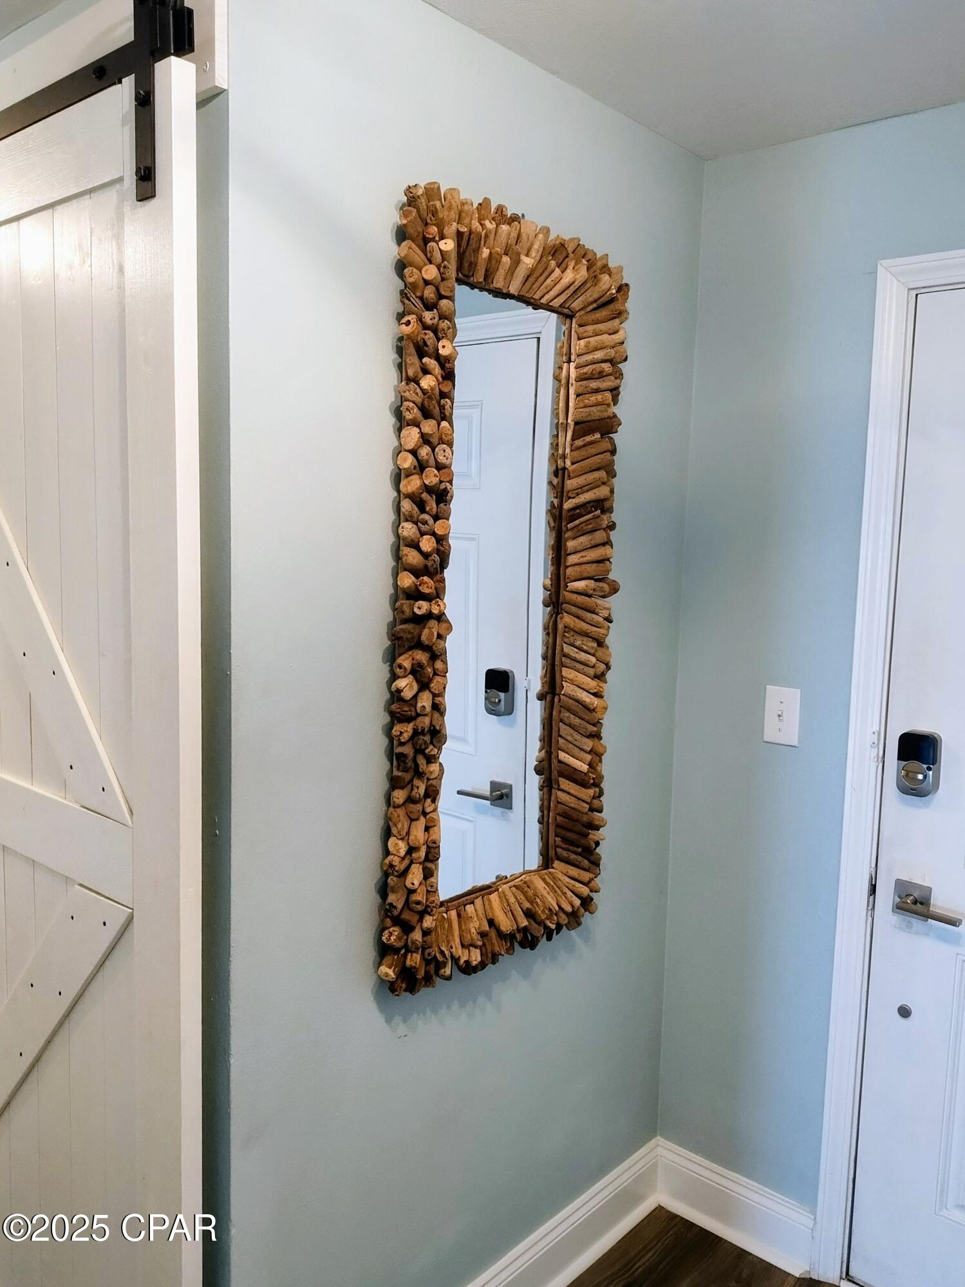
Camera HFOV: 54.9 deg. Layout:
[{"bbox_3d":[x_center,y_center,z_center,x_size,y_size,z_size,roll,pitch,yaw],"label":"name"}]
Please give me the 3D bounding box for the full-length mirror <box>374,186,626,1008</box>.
[{"bbox_3d":[0.073,-0.072,1.675,0.077,1.320,0.585,7,8,44],"label":"full-length mirror"}]

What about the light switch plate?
[{"bbox_3d":[0.642,0.157,1.997,0.077,0.122,0.013,7,8,41],"label":"light switch plate"}]

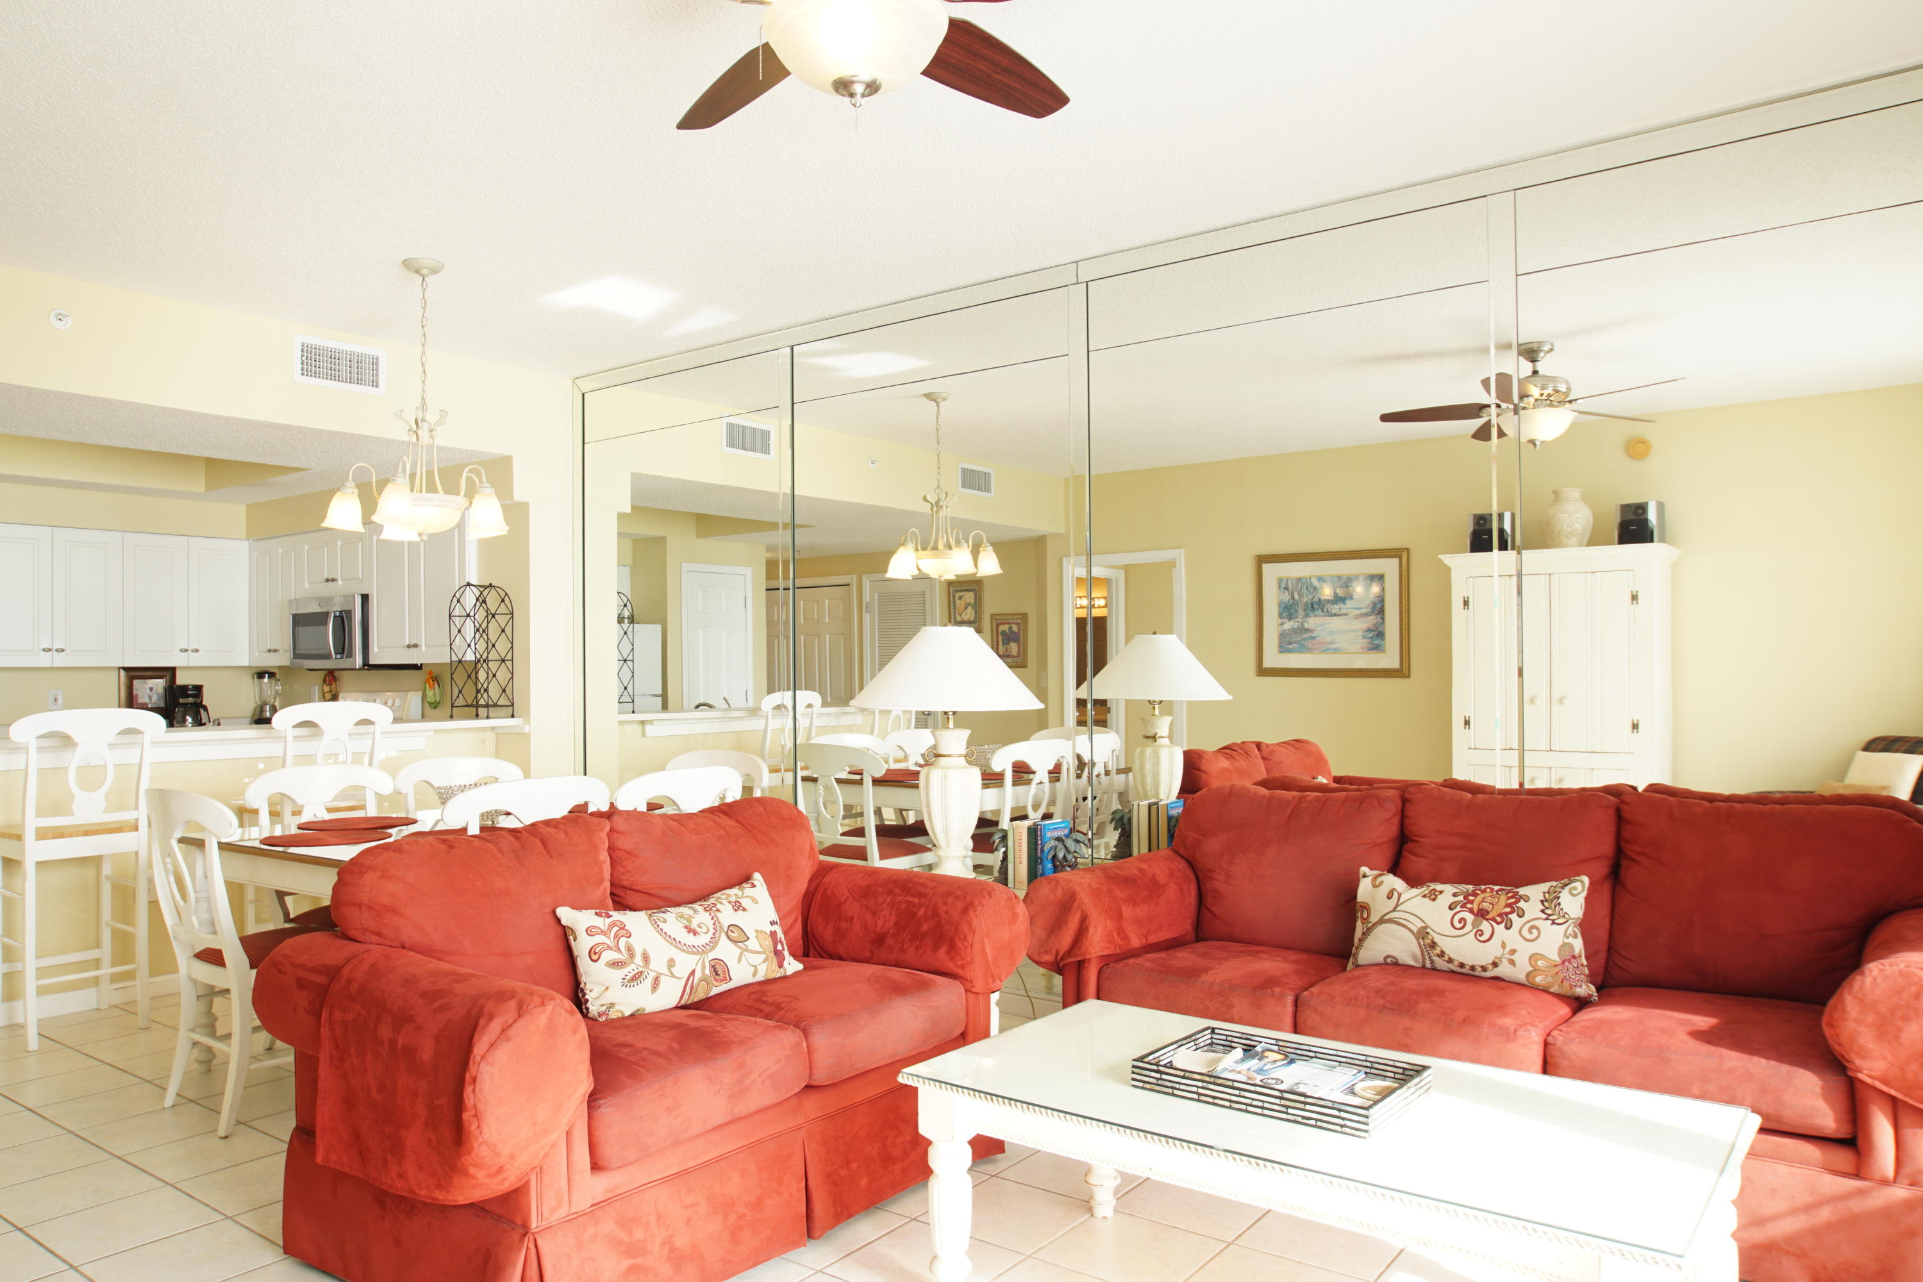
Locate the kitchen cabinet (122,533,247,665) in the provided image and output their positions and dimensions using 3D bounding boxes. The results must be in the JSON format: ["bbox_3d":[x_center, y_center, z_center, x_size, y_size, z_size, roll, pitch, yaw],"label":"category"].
[{"bbox_3d":[-4.687,-0.233,7.653,0.310,0.768,0.690,-1,-1,37],"label":"kitchen cabinet"}]

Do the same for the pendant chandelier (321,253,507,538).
[{"bbox_3d":[-1.907,-0.845,4.549,0.660,0.990,0.660,-1,-1,37],"label":"pendant chandelier"}]

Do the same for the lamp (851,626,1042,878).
[{"bbox_3d":[-0.037,0.361,4.161,0.630,0.831,0.630,-1,-1,0],"label":"lamp"}]

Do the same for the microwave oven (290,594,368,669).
[{"bbox_3d":[-3.468,-0.036,7.301,0.757,0.412,0.410,-1,-1,37],"label":"microwave oven"}]

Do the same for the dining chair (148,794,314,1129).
[{"bbox_3d":[-2.058,0.906,3.865,0.550,0.947,0.540,-1,-1,37],"label":"dining chair"}]

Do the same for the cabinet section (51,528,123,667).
[{"bbox_3d":[-4.974,-0.232,7.214,0.319,0.759,0.344,-1,-1,37],"label":"cabinet section"}]

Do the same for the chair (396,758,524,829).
[{"bbox_3d":[-1.768,0.925,4.883,0.550,0.945,0.560,-1,-1,37],"label":"chair"}]

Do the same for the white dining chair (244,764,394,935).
[{"bbox_3d":[-2.115,0.928,4.476,0.552,0.967,0.534,-1,-1,37],"label":"white dining chair"}]

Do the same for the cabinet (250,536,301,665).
[{"bbox_3d":[-4.012,-0.237,7.775,0.615,0.768,0.310,-1,-1,37],"label":"cabinet"}]

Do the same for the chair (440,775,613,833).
[{"bbox_3d":[-1.475,0.911,4.014,0.546,0.970,0.549,-1,-1,37],"label":"chair"}]

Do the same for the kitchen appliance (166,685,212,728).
[{"bbox_3d":[-4.476,0.417,7.385,0.234,0.323,0.172,-1,-1,37],"label":"kitchen appliance"}]

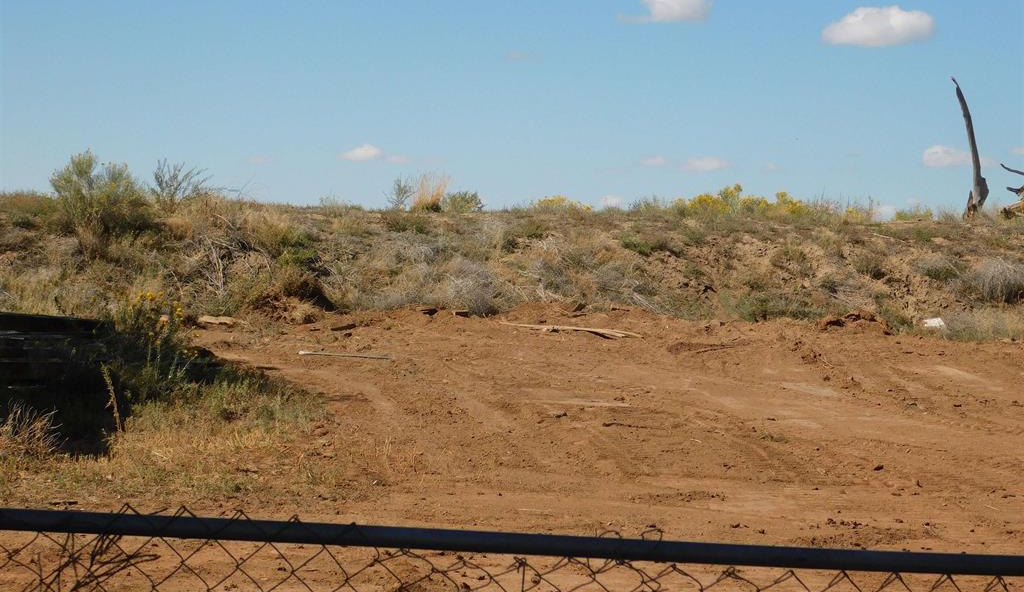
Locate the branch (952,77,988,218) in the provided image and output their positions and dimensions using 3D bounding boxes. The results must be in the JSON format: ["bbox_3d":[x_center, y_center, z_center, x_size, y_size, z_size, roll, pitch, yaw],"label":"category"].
[{"bbox_3d":[8.176,-2.648,48.000,0.640,2.530,0.480,0,1,0],"label":"branch"}]

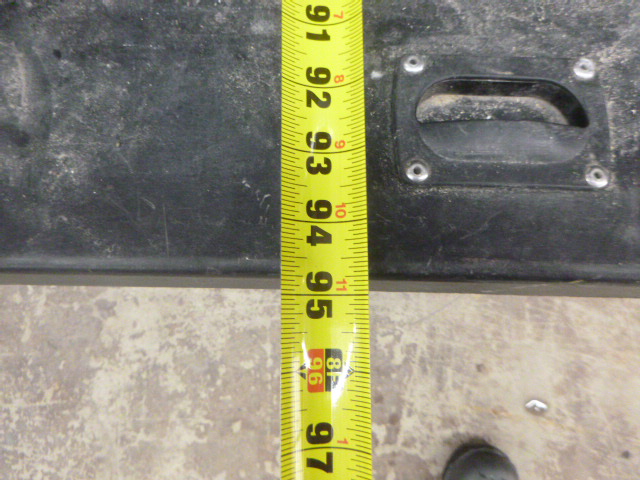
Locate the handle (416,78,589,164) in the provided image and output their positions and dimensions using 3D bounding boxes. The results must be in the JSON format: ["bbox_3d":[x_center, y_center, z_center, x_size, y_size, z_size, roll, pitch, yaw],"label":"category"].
[{"bbox_3d":[0.070,-0.045,0.186,0.066,0.016,0.035,1,81,0],"label":"handle"}]

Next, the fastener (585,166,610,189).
[{"bbox_3d":[0.105,-0.023,0.174,0.009,0.004,0.009,1,81,0],"label":"fastener"}]

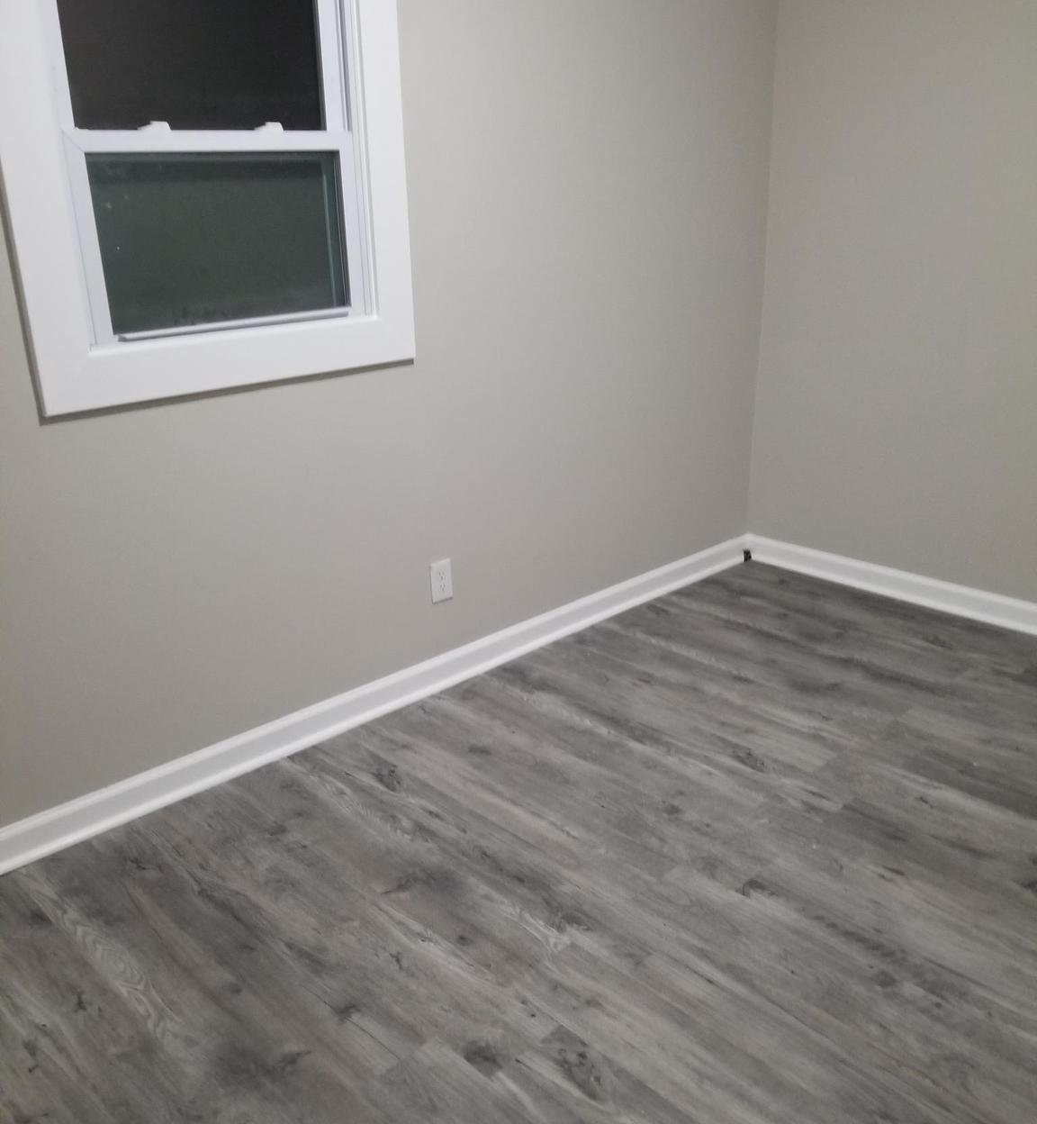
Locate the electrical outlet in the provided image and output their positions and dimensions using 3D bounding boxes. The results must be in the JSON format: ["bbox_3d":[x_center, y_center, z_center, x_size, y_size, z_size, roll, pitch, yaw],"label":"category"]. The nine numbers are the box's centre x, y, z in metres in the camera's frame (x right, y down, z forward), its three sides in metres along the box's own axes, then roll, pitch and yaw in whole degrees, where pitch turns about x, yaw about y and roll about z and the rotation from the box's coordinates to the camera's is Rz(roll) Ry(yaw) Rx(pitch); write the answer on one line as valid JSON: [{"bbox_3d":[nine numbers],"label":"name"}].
[{"bbox_3d":[-0.218,0.053,2.940,0.072,0.119,0.010,-19,26,-40],"label":"electrical outlet"}]

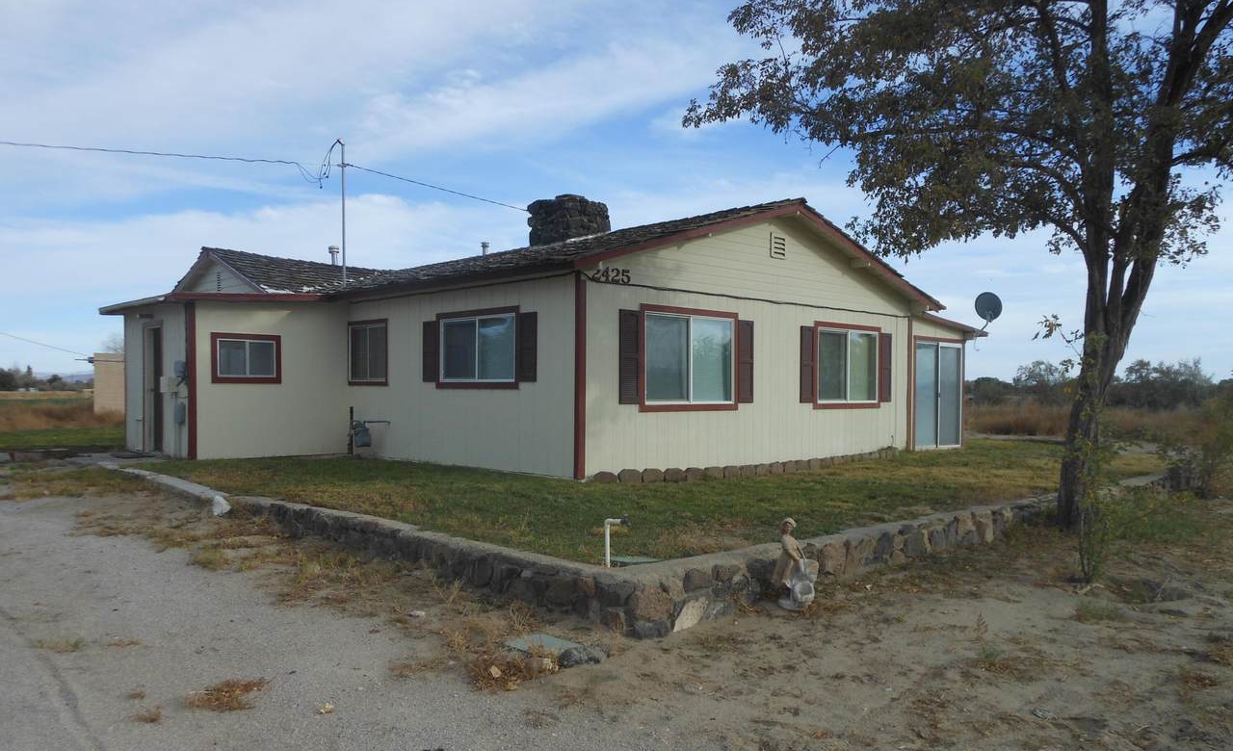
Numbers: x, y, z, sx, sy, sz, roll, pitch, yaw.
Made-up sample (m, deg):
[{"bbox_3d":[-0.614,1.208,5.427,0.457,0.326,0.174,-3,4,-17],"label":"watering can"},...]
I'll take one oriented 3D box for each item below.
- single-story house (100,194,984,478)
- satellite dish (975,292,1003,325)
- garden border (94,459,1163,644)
[{"bbox_3d":[-1.308,-1.031,16.980,13.600,4.780,11.250,1,-1,-44],"label":"single-story house"},{"bbox_3d":[7.275,-1.308,17.400,0.540,0.660,0.420,0,-1,35],"label":"satellite dish"},{"bbox_3d":[0.550,1.537,13.364,11.700,0.370,11.000,1,-1,-44],"label":"garden border"}]

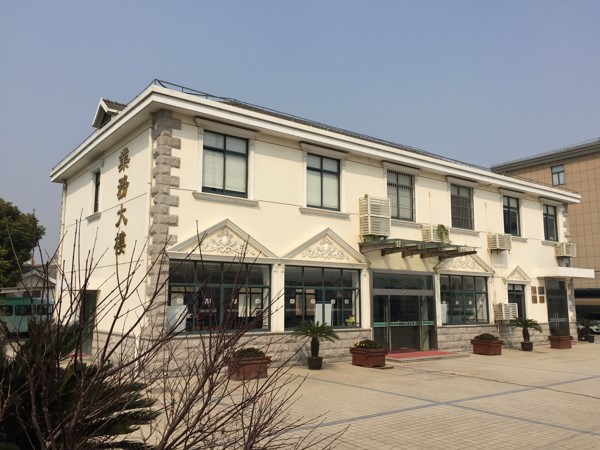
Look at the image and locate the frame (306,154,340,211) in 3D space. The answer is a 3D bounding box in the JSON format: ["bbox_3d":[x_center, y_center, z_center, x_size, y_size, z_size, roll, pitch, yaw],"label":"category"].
[{"bbox_3d":[0.753,-1.315,15.725,1.323,1.657,0.120,7,-11,-35],"label":"frame"}]

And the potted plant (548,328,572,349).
[{"bbox_3d":[11.058,4.833,21.365,0.660,0.810,0.660,3,-8,-18],"label":"potted plant"}]

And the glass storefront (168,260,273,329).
[{"bbox_3d":[-2.021,1.908,13.213,3.004,1.841,0.120,7,-11,-35],"label":"glass storefront"}]

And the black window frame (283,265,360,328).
[{"bbox_3d":[0.827,2.481,16.944,3.320,2.050,0.120,6,-10,-37],"label":"black window frame"}]

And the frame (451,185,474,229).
[{"bbox_3d":[7.234,-0.778,22.412,1.600,1.920,0.120,6,-10,-37],"label":"frame"}]

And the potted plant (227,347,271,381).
[{"bbox_3d":[-1.373,3.638,13.260,0.980,0.780,0.770,6,-10,-37],"label":"potted plant"}]

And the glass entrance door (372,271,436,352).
[{"bbox_3d":[3.708,3.066,17.828,3.366,2.804,0.120,7,-10,-36],"label":"glass entrance door"}]

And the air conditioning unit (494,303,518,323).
[{"bbox_3d":[8.356,3.514,20.280,1.000,0.630,0.420,7,-11,-35],"label":"air conditioning unit"}]

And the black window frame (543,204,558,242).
[{"bbox_3d":[13.584,-0.081,27.274,1.450,1.930,0.120,6,-10,-37],"label":"black window frame"}]

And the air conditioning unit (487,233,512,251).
[{"bbox_3d":[9.360,0.848,23.485,1.180,0.710,0.480,6,-10,-37],"label":"air conditioning unit"}]

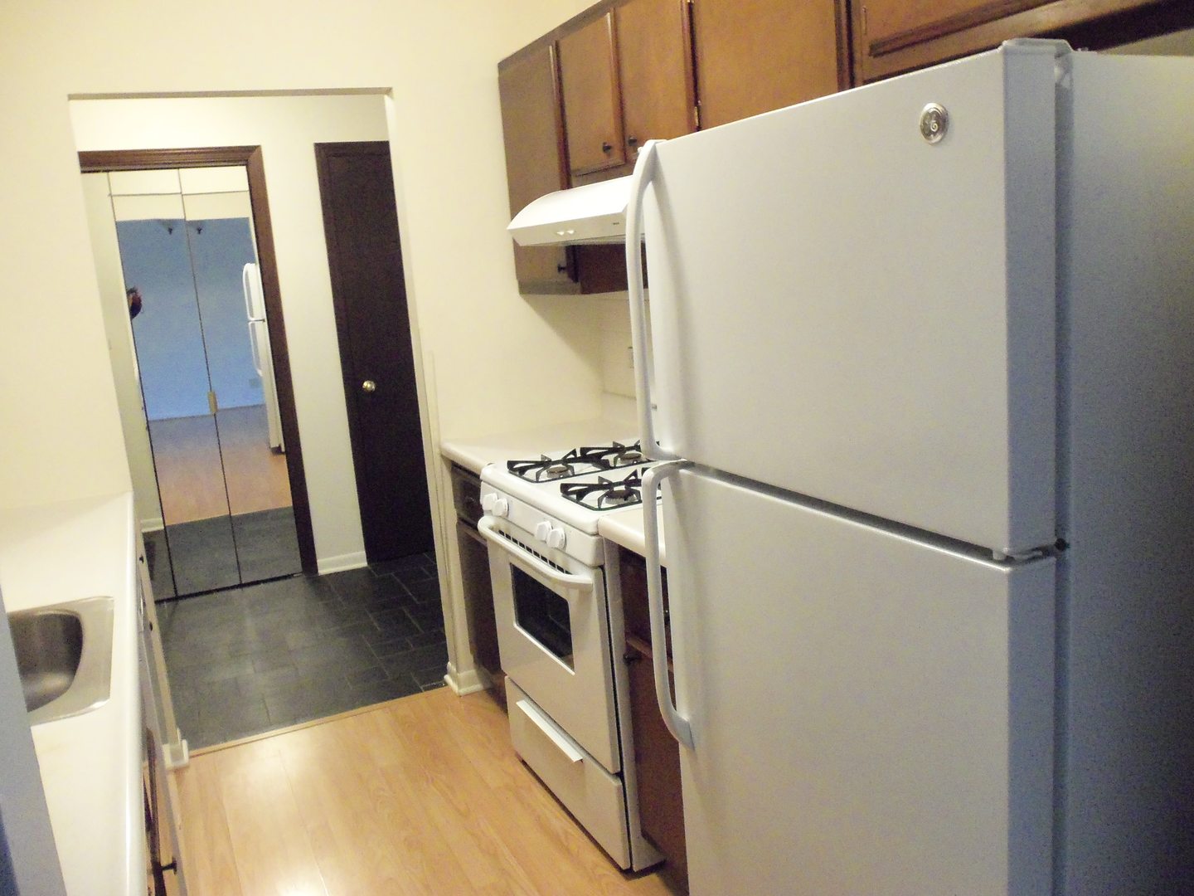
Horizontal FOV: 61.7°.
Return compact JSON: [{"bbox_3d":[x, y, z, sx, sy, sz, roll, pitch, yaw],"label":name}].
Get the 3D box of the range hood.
[{"bbox_3d":[0.135,-0.655,2.697,0.522,0.160,0.762,-10,12,-25],"label":"range hood"}]

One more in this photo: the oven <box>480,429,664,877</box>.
[{"bbox_3d":[0.139,0.493,2.864,0.700,0.945,0.765,-10,12,-25],"label":"oven"}]

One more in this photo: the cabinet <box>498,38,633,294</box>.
[{"bbox_3d":[-0.061,-0.902,3.270,0.312,0.767,0.498,-10,12,-25],"label":"cabinet"}]

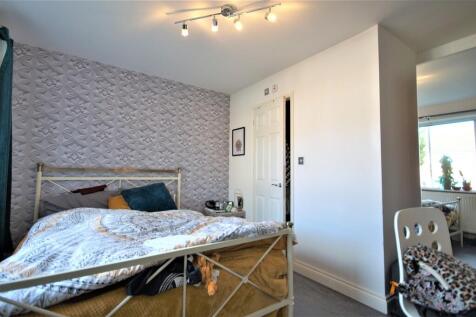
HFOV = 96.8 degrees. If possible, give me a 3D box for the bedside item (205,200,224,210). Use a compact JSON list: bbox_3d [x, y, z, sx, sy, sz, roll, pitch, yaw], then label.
[{"bbox_3d":[-0.335,0.670,3.015,0.220,0.125,0.170,2,-3,-37],"label":"bedside item"}]

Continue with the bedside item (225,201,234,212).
[{"bbox_3d":[-0.121,0.687,3.013,0.120,0.155,0.070,2,-3,-37],"label":"bedside item"}]

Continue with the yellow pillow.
[{"bbox_3d":[-1.127,0.541,2.235,0.420,0.360,0.140,2,-38,-37],"label":"yellow pillow"}]

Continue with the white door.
[{"bbox_3d":[0.393,0.283,2.687,0.050,1.990,0.650,1,-3,-28],"label":"white door"}]

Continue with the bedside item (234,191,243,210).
[{"bbox_3d":[0.012,0.614,3.092,0.100,0.275,0.090,2,-3,-37],"label":"bedside item"}]

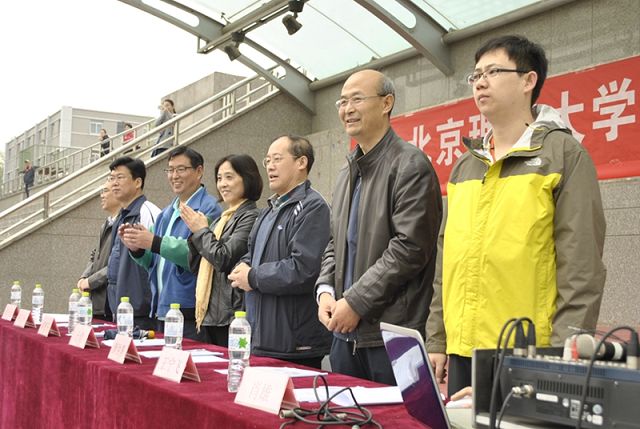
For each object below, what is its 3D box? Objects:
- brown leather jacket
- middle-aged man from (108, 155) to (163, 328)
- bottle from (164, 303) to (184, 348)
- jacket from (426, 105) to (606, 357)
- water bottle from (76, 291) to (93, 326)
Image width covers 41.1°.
[{"bbox_3d":[0.197,0.078,2.870,0.380,0.745,0.530,3,-4,-30],"label":"brown leather jacket"},{"bbox_3d":[-1.130,0.520,5.030,0.340,1.710,0.520,3,-4,-31],"label":"middle-aged man"},{"bbox_3d":[-0.474,0.403,2.785,0.064,0.222,0.064,3,-4,-31],"label":"bottle"},{"bbox_3d":[0.565,0.046,2.440,0.340,0.740,0.600,4,-5,-38],"label":"jacket"},{"bbox_3d":[-1.062,0.462,3.870,0.064,0.225,0.064,3,-4,-32],"label":"water bottle"}]

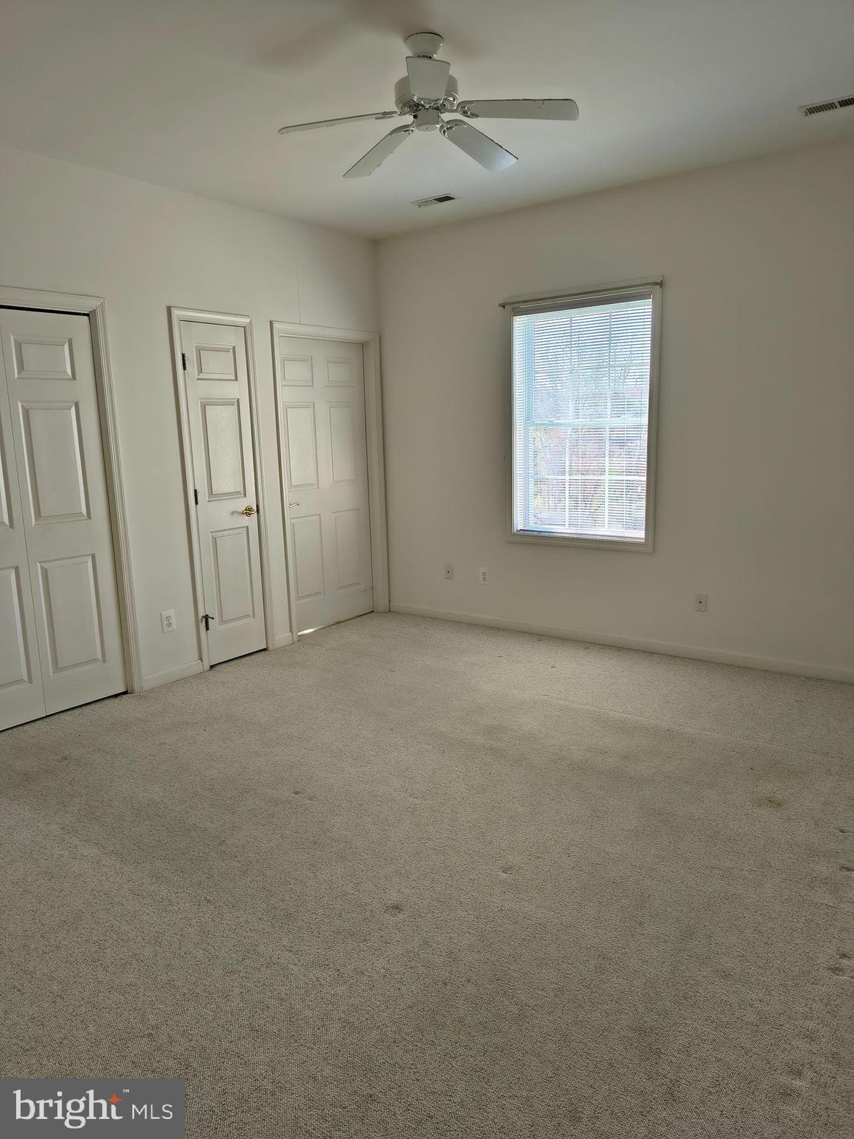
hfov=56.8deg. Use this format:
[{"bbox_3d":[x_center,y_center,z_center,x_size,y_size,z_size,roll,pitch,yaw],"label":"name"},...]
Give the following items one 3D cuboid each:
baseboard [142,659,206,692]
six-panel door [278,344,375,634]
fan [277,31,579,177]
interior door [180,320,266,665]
[{"bbox_3d":[-1.486,0.616,4.625,0.015,0.078,0.400,6,13,37],"label":"baseboard"},{"bbox_3d":[-0.740,-0.595,5.624,0.040,2.027,0.900,6,13,37],"label":"six-panel door"},{"bbox_3d":[0.012,-1.694,2.795,1.030,0.310,1.030,6,13,37],"label":"fan"},{"bbox_3d":[-1.237,-0.444,4.842,0.040,2.032,0.460,6,13,37],"label":"interior door"}]

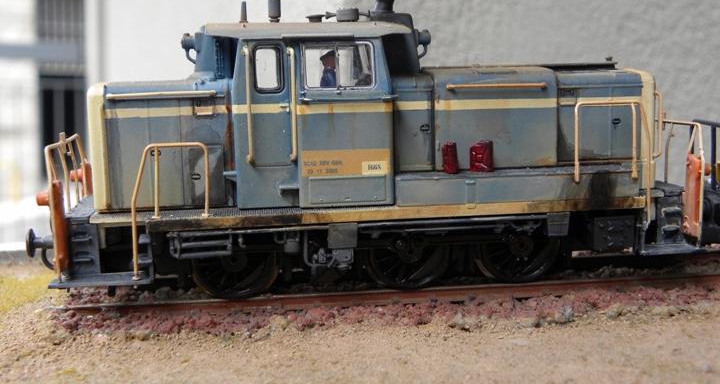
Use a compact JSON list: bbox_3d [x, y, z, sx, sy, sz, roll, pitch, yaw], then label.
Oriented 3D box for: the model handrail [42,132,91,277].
[{"bbox_3d":[-0.051,0.001,0.150,0.002,0.022,0.029,-2,9,-8],"label":"model handrail"}]

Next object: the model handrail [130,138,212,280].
[{"bbox_3d":[-0.030,0.003,0.137,0.012,0.022,0.001,-2,9,-8],"label":"model handrail"}]

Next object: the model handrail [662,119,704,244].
[{"bbox_3d":[0.057,-0.003,0.164,0.002,0.022,0.029,-2,9,-8],"label":"model handrail"}]

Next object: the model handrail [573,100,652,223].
[{"bbox_3d":[0.043,-0.005,0.146,0.014,0.022,0.001,-2,9,-8],"label":"model handrail"}]

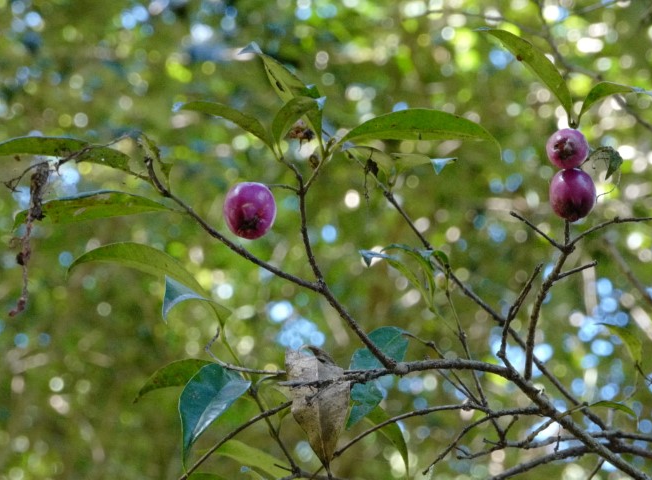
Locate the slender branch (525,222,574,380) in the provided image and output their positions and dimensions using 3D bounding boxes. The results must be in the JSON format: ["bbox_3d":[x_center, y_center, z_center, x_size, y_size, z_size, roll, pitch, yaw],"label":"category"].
[{"bbox_3d":[0.118,0.033,0.890,0.012,0.085,0.009,14,-5,0],"label":"slender branch"}]

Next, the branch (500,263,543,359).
[{"bbox_3d":[0.102,0.038,0.890,0.009,0.054,0.007,19,-5,0],"label":"branch"}]

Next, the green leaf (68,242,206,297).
[{"bbox_3d":[-0.101,0.016,0.900,0.078,0.026,0.022,10,-9,0],"label":"green leaf"}]

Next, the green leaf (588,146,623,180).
[{"bbox_3d":[0.148,-0.041,0.890,0.018,0.018,0.013,0,-8,0],"label":"green leaf"}]

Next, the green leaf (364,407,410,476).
[{"bbox_3d":[0.033,0.108,0.910,0.015,0.043,0.015,-28,-6,0],"label":"green leaf"}]

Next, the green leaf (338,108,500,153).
[{"bbox_3d":[0.050,-0.058,0.890,0.086,0.022,0.024,0,-12,0],"label":"green leaf"}]

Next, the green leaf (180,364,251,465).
[{"bbox_3d":[-0.063,0.091,0.880,0.029,0.054,0.019,31,-6,3],"label":"green leaf"}]

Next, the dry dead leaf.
[{"bbox_3d":[-0.003,0.089,0.880,0.033,0.066,0.014,-7,-6,0],"label":"dry dead leaf"}]

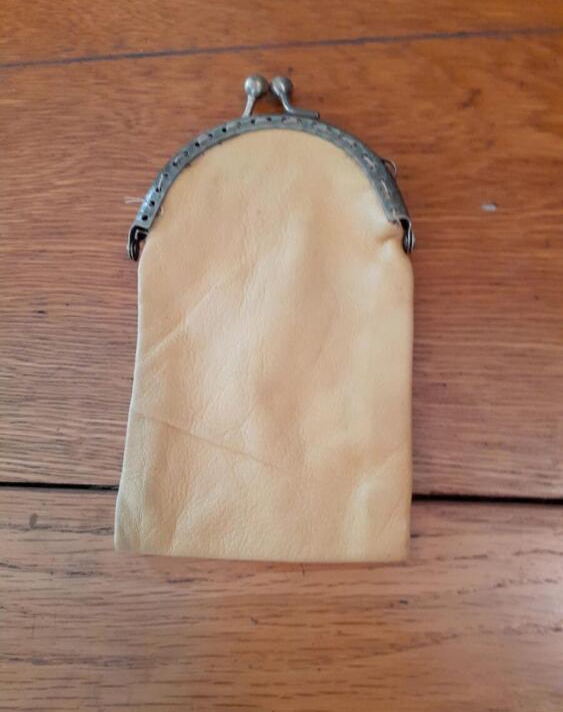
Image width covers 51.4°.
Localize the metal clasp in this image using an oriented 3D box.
[{"bbox_3d":[-0.001,-0.086,0.195,0.025,0.011,0.015,1,81,4],"label":"metal clasp"}]

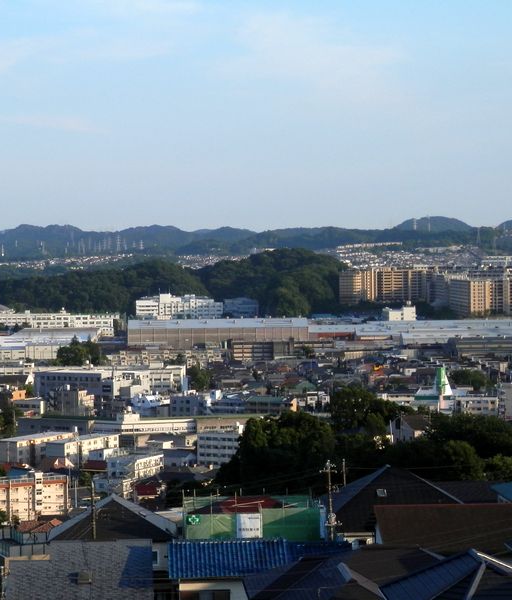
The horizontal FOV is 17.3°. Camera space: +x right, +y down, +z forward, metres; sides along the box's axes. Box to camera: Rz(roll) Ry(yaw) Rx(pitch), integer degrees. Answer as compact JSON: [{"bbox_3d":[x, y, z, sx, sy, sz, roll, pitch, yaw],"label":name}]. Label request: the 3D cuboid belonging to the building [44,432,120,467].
[{"bbox_3d":[-57.552,51.372,565.953,8.800,9.700,29.000,1,2,35],"label":"building"}]

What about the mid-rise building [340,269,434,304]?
[{"bbox_3d":[127.036,-13.243,1655.000,88.000,34.000,26.000,-1,2,0],"label":"mid-rise building"}]

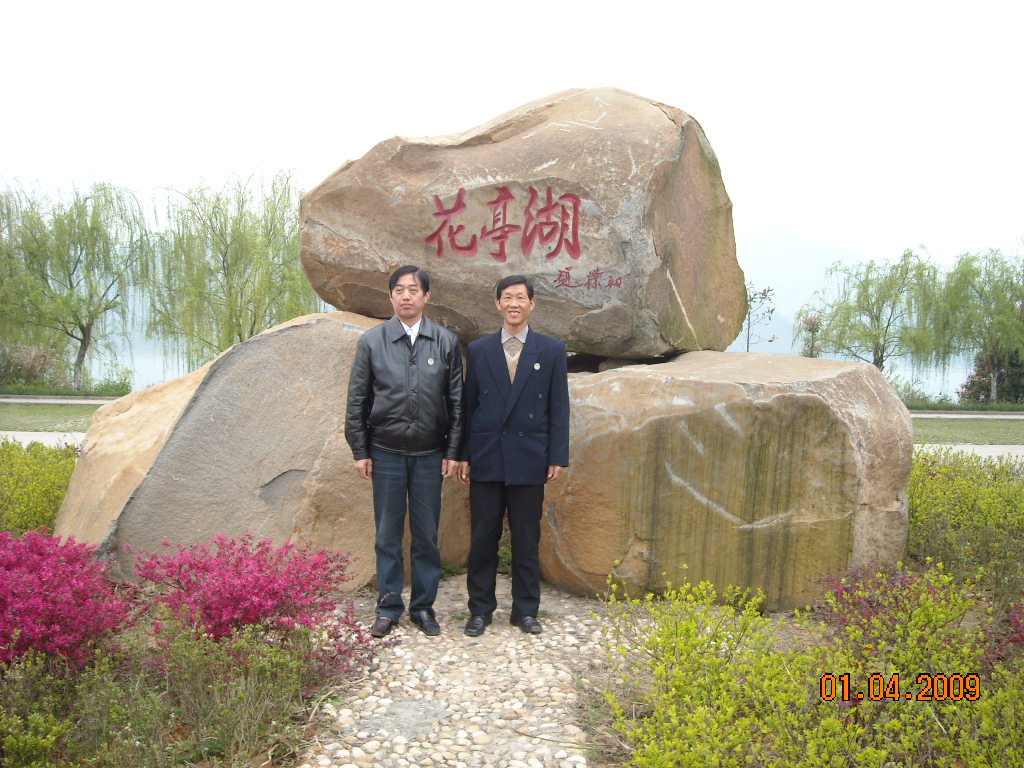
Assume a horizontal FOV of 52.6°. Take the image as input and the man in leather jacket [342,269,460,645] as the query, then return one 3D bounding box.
[{"bbox_3d":[-0.519,0.299,4.950,0.560,1.720,0.330,1,2,-2],"label":"man in leather jacket"}]

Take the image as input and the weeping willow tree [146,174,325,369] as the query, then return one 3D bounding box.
[{"bbox_3d":[-7.342,-2.718,28.000,5.000,5.900,4.900,1,2,0],"label":"weeping willow tree"}]

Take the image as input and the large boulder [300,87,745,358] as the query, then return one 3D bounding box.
[{"bbox_3d":[0.071,-1.078,7.000,2.900,1.800,1.600,1,2,7],"label":"large boulder"}]

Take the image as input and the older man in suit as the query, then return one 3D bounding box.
[{"bbox_3d":[0.012,0.318,4.950,0.540,1.680,0.330,1,2,-1],"label":"older man in suit"}]

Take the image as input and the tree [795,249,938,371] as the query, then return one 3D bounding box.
[{"bbox_3d":[10.614,-1.737,31.000,4.300,4.650,4.200,1,2,0],"label":"tree"}]

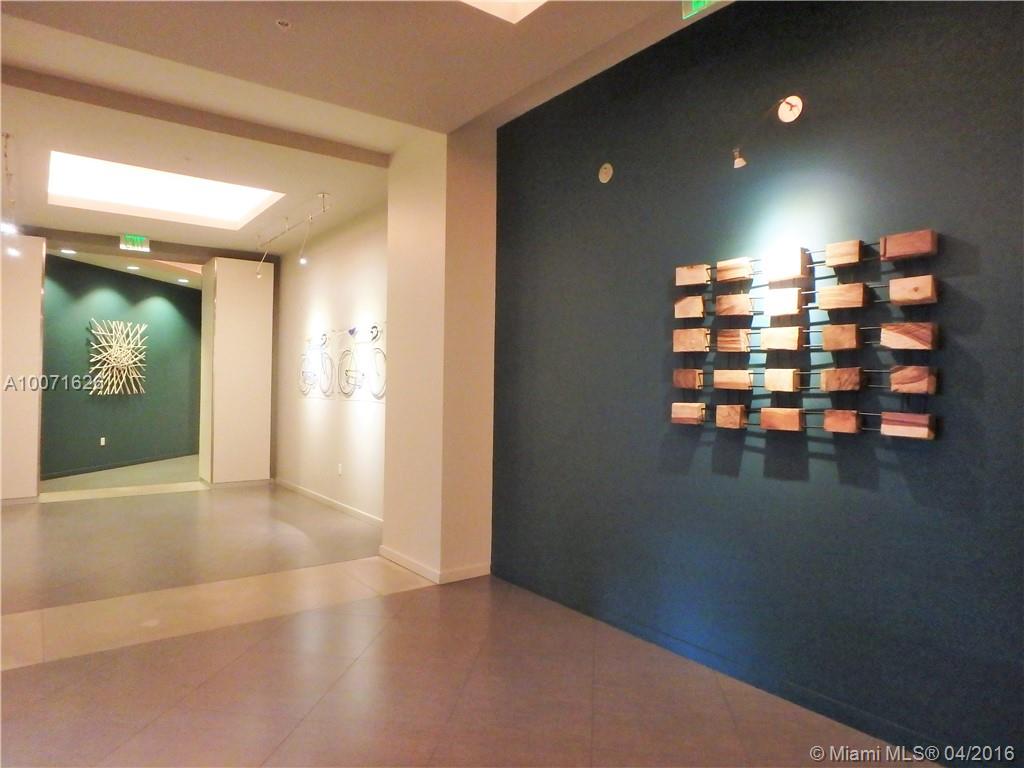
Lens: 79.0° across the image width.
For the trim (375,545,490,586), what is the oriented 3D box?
[{"bbox_3d":[-0.605,1.339,4.735,0.440,0.080,0.890,1,0,-36],"label":"trim"}]

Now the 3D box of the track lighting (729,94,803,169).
[{"bbox_3d":[1.110,-1.106,2.715,0.400,0.415,0.125,1,0,-37],"label":"track lighting"}]

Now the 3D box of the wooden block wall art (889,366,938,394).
[{"bbox_3d":[1.657,-0.017,2.567,0.070,0.107,0.136,1,-1,-38],"label":"wooden block wall art"}]

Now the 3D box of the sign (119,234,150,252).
[{"bbox_3d":[-4.581,-1.715,7.550,0.310,0.195,0.050,1,0,-36],"label":"sign"}]

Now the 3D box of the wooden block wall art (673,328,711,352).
[{"bbox_3d":[0.960,-0.228,3.313,0.049,0.119,0.200,1,-1,-37],"label":"wooden block wall art"}]

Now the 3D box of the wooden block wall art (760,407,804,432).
[{"bbox_3d":[1.181,0.155,2.708,0.058,0.097,0.174,1,0,-36],"label":"wooden block wall art"}]

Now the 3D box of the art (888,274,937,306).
[{"bbox_3d":[1.660,-0.391,2.567,0.062,0.095,0.151,1,-1,-38],"label":"art"}]

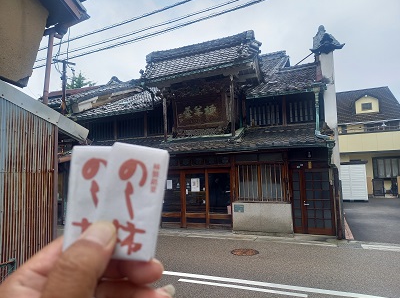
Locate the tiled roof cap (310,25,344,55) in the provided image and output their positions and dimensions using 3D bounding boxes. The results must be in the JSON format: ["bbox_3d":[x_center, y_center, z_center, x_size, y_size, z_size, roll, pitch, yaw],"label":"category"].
[{"bbox_3d":[3.764,-3.155,8.557,0.862,0.730,0.750,-4,-6,22],"label":"tiled roof cap"}]

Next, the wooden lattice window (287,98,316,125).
[{"bbox_3d":[3.329,-1.236,9.543,0.860,0.813,0.120,-4,-6,22],"label":"wooden lattice window"}]

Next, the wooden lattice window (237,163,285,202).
[{"bbox_3d":[1.829,1.029,8.782,1.472,1.107,0.150,-4,-6,22],"label":"wooden lattice window"}]

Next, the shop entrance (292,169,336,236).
[{"bbox_3d":[3.222,1.499,8.282,1.122,1.843,0.120,-4,-6,22],"label":"shop entrance"}]

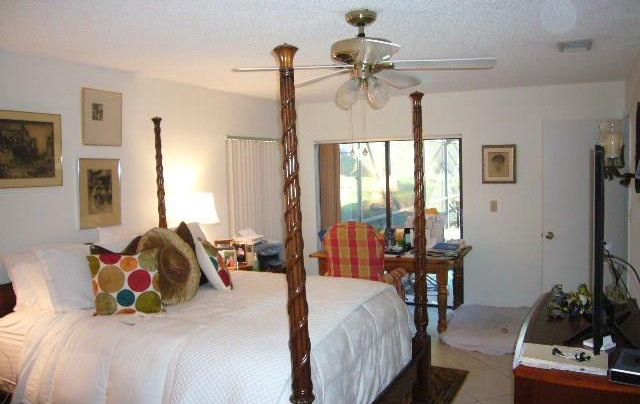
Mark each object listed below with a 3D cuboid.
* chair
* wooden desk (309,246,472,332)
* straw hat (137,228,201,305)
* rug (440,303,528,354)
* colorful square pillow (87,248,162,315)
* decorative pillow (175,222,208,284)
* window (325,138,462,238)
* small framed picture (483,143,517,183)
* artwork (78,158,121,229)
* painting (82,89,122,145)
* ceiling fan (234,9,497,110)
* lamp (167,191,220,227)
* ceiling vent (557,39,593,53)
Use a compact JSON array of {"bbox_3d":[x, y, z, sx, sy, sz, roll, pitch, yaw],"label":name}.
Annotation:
[{"bbox_3d":[0.446,0.753,4.969,0.660,1.120,0.660,1,4,25],"label":"chair"},{"bbox_3d":[0.744,0.874,5.266,1.450,0.770,0.700,0,4,23],"label":"wooden desk"},{"bbox_3d":[-0.956,0.410,3.290,0.170,0.440,0.410,-25,-8,31],"label":"straw hat"},{"bbox_3d":[1.657,1.211,5.008,0.870,0.080,1.250,0,4,28],"label":"rug"},{"bbox_3d":[-1.075,0.445,2.860,0.385,0.365,0.125,-2,-6,1],"label":"colorful square pillow"},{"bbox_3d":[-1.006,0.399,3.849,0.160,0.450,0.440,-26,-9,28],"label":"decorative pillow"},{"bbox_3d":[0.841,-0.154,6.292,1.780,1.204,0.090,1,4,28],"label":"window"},{"bbox_3d":[1.898,-0.403,5.487,0.350,0.405,0.030,0,4,28],"label":"small framed picture"},{"bbox_3d":[-1.831,-0.071,4.357,0.035,0.575,0.410,1,4,28],"label":"artwork"},{"bbox_3d":[-1.816,-0.704,4.361,0.035,0.459,0.399,1,4,28],"label":"painting"},{"bbox_3d":[0.216,-0.729,2.707,1.320,0.490,1.300,0,4,28],"label":"ceiling fan"},{"bbox_3d":[-1.203,0.289,4.952,0.450,0.720,0.450,1,4,28],"label":"lamp"},{"bbox_3d":[1.844,-1.110,3.733,0.220,0.035,0.330,1,4,28],"label":"ceiling vent"}]

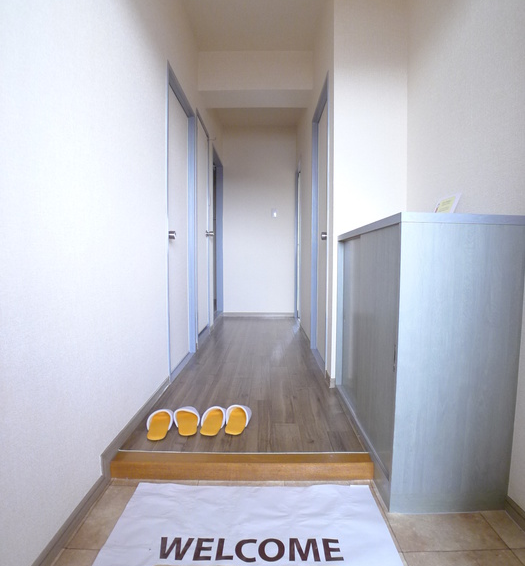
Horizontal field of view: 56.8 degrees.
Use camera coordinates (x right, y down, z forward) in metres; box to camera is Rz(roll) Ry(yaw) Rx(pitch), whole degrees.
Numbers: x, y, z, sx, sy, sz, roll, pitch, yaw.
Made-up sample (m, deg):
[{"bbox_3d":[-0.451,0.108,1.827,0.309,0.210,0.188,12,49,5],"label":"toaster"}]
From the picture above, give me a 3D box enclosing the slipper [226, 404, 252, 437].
[{"bbox_3d":[-0.088,0.567,2.054,0.100,0.068,0.250,0,3,10],"label":"slipper"}]

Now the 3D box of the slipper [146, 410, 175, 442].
[{"bbox_3d":[-0.413,0.570,2.008,0.100,0.068,0.250,0,3,-2],"label":"slipper"}]

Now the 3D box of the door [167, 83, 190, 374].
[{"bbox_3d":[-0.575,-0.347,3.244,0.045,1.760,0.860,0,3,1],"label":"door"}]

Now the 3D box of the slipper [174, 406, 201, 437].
[{"bbox_3d":[-0.310,0.568,2.050,0.100,0.068,0.250,0,3,-6],"label":"slipper"}]

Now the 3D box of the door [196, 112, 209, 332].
[{"bbox_3d":[-0.529,-0.461,4.159,0.045,1.760,0.700,0,3,1],"label":"door"}]

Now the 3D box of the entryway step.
[{"bbox_3d":[-0.070,0.647,1.724,0.910,0.060,0.088,0,3,1],"label":"entryway step"}]

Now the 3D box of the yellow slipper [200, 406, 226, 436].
[{"bbox_3d":[-0.201,0.568,2.050,0.100,0.068,0.250,0,3,5],"label":"yellow slipper"}]

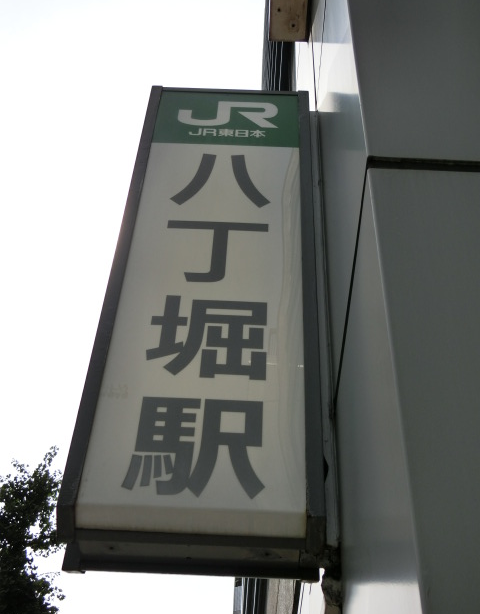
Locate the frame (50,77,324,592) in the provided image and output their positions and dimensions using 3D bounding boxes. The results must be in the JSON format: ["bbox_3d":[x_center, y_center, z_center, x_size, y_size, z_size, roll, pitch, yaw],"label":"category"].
[{"bbox_3d":[-0.081,-0.097,3.244,0.650,2.266,0.275,2,-50,1],"label":"frame"}]

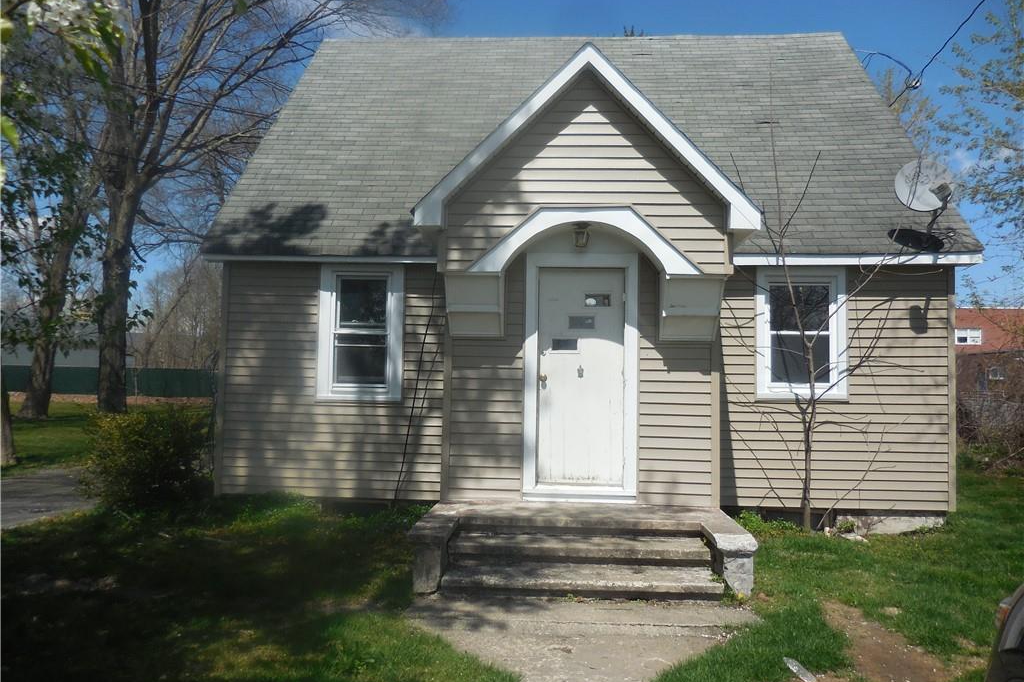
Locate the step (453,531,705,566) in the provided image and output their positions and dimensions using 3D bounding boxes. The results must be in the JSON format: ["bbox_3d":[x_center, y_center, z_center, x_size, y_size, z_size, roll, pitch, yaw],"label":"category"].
[{"bbox_3d":[0.532,1.665,5.879,1.995,0.152,0.445,1,-3,3],"label":"step"}]

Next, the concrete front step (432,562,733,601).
[{"bbox_3d":[0.513,1.800,5.511,2.010,0.152,0.445,1,-3,3],"label":"concrete front step"}]

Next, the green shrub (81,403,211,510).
[{"bbox_3d":[-4.163,1.312,8.400,1.400,1.120,1.350,1,-3,3],"label":"green shrub"}]

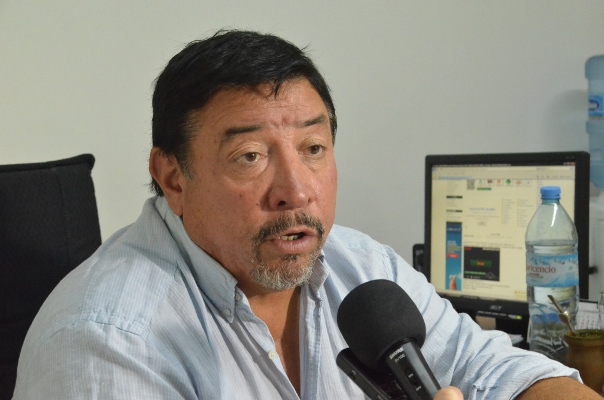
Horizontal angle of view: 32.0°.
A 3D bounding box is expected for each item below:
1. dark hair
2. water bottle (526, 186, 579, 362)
[{"bbox_3d":[-0.061,-0.086,1.040,0.175,0.172,0.205,-5,4,-29],"label":"dark hair"},{"bbox_3d":[0.402,0.139,1.690,0.085,0.320,0.085,-1,3,12],"label":"water bottle"}]

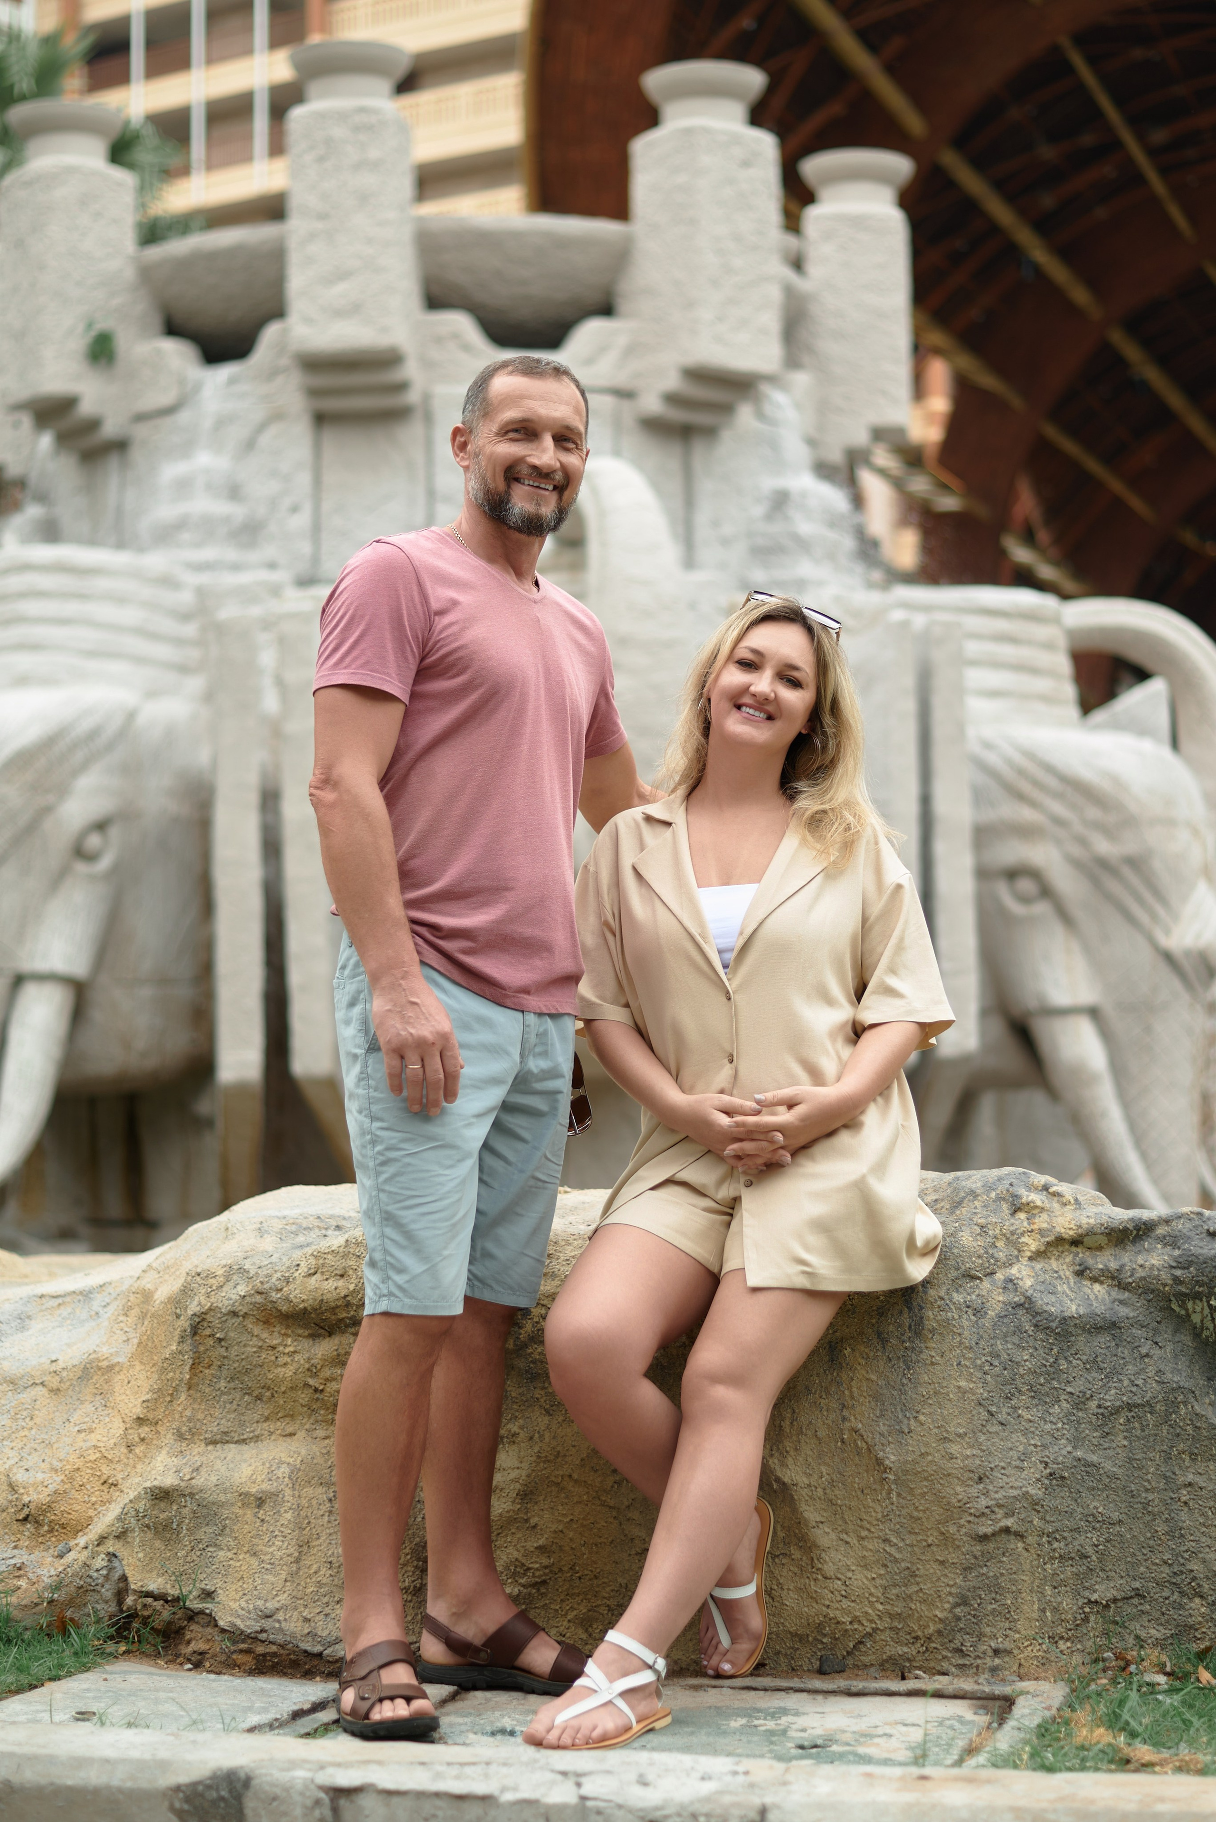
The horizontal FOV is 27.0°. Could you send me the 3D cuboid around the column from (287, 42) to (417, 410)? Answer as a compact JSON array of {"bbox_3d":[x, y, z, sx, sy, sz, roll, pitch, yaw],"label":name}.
[{"bbox_3d":[-1.085,-2.870,10.800,0.530,1.540,0.530,0,1,8],"label":"column"}]

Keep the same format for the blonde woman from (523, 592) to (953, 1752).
[{"bbox_3d":[0.205,0.325,3.460,0.550,1.530,0.520,0,1,14],"label":"blonde woman"}]

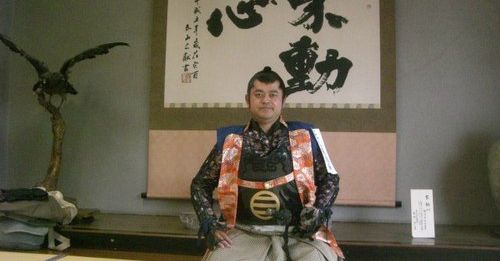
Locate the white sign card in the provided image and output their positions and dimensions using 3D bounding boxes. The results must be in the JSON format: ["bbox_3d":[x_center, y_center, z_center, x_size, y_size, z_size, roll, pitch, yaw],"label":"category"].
[{"bbox_3d":[1.059,0.512,3.360,0.135,0.295,0.020,1,-10,3],"label":"white sign card"}]

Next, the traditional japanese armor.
[{"bbox_3d":[0.090,0.251,2.680,0.350,0.410,0.250,1,-2,6],"label":"traditional japanese armor"}]

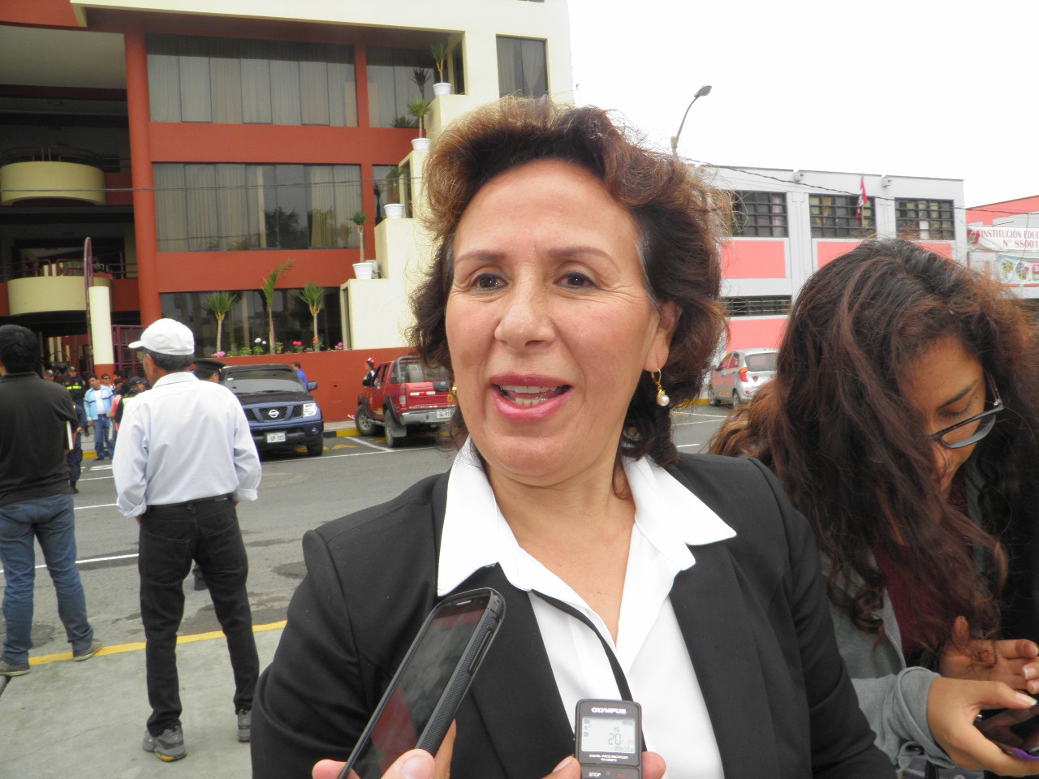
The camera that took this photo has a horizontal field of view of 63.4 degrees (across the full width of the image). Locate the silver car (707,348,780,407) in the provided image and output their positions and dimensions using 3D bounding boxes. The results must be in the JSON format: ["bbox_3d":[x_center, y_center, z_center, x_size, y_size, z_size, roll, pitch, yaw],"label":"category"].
[{"bbox_3d":[6.000,-0.315,21.788,1.600,1.480,3.600,-3,2,0],"label":"silver car"}]

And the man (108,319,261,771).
[{"bbox_3d":[-1.329,0.580,3.402,0.560,1.700,0.420,-4,2,-25],"label":"man"}]

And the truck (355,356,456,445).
[{"bbox_3d":[-2.211,0.174,17.943,1.820,1.750,5.050,-4,2,-20],"label":"truck"}]

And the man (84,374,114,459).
[{"bbox_3d":[-8.530,0.594,17.067,0.580,1.710,0.360,-4,3,-27],"label":"man"}]

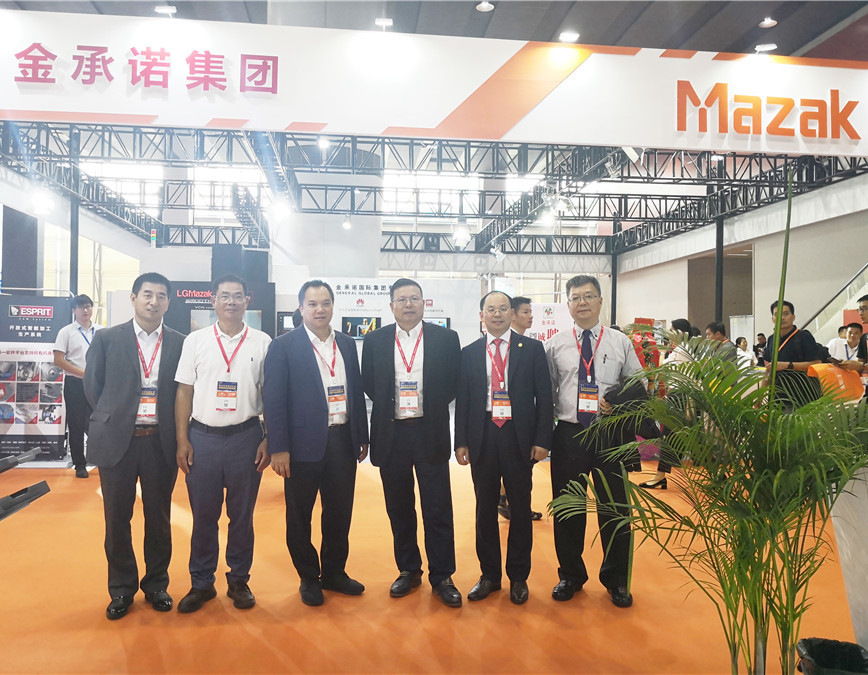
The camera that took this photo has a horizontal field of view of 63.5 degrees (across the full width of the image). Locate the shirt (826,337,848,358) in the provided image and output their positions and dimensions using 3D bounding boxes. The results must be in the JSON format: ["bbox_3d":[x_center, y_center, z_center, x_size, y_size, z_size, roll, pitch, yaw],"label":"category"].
[{"bbox_3d":[4.948,0.311,8.400,0.480,0.600,0.280,1,-1,-25],"label":"shirt"}]

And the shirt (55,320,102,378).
[{"bbox_3d":[-3.480,0.119,6.950,0.500,0.570,0.280,1,-1,-38],"label":"shirt"}]

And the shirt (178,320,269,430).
[{"bbox_3d":[-1.119,0.199,3.730,0.500,0.560,0.280,1,-1,-20],"label":"shirt"}]

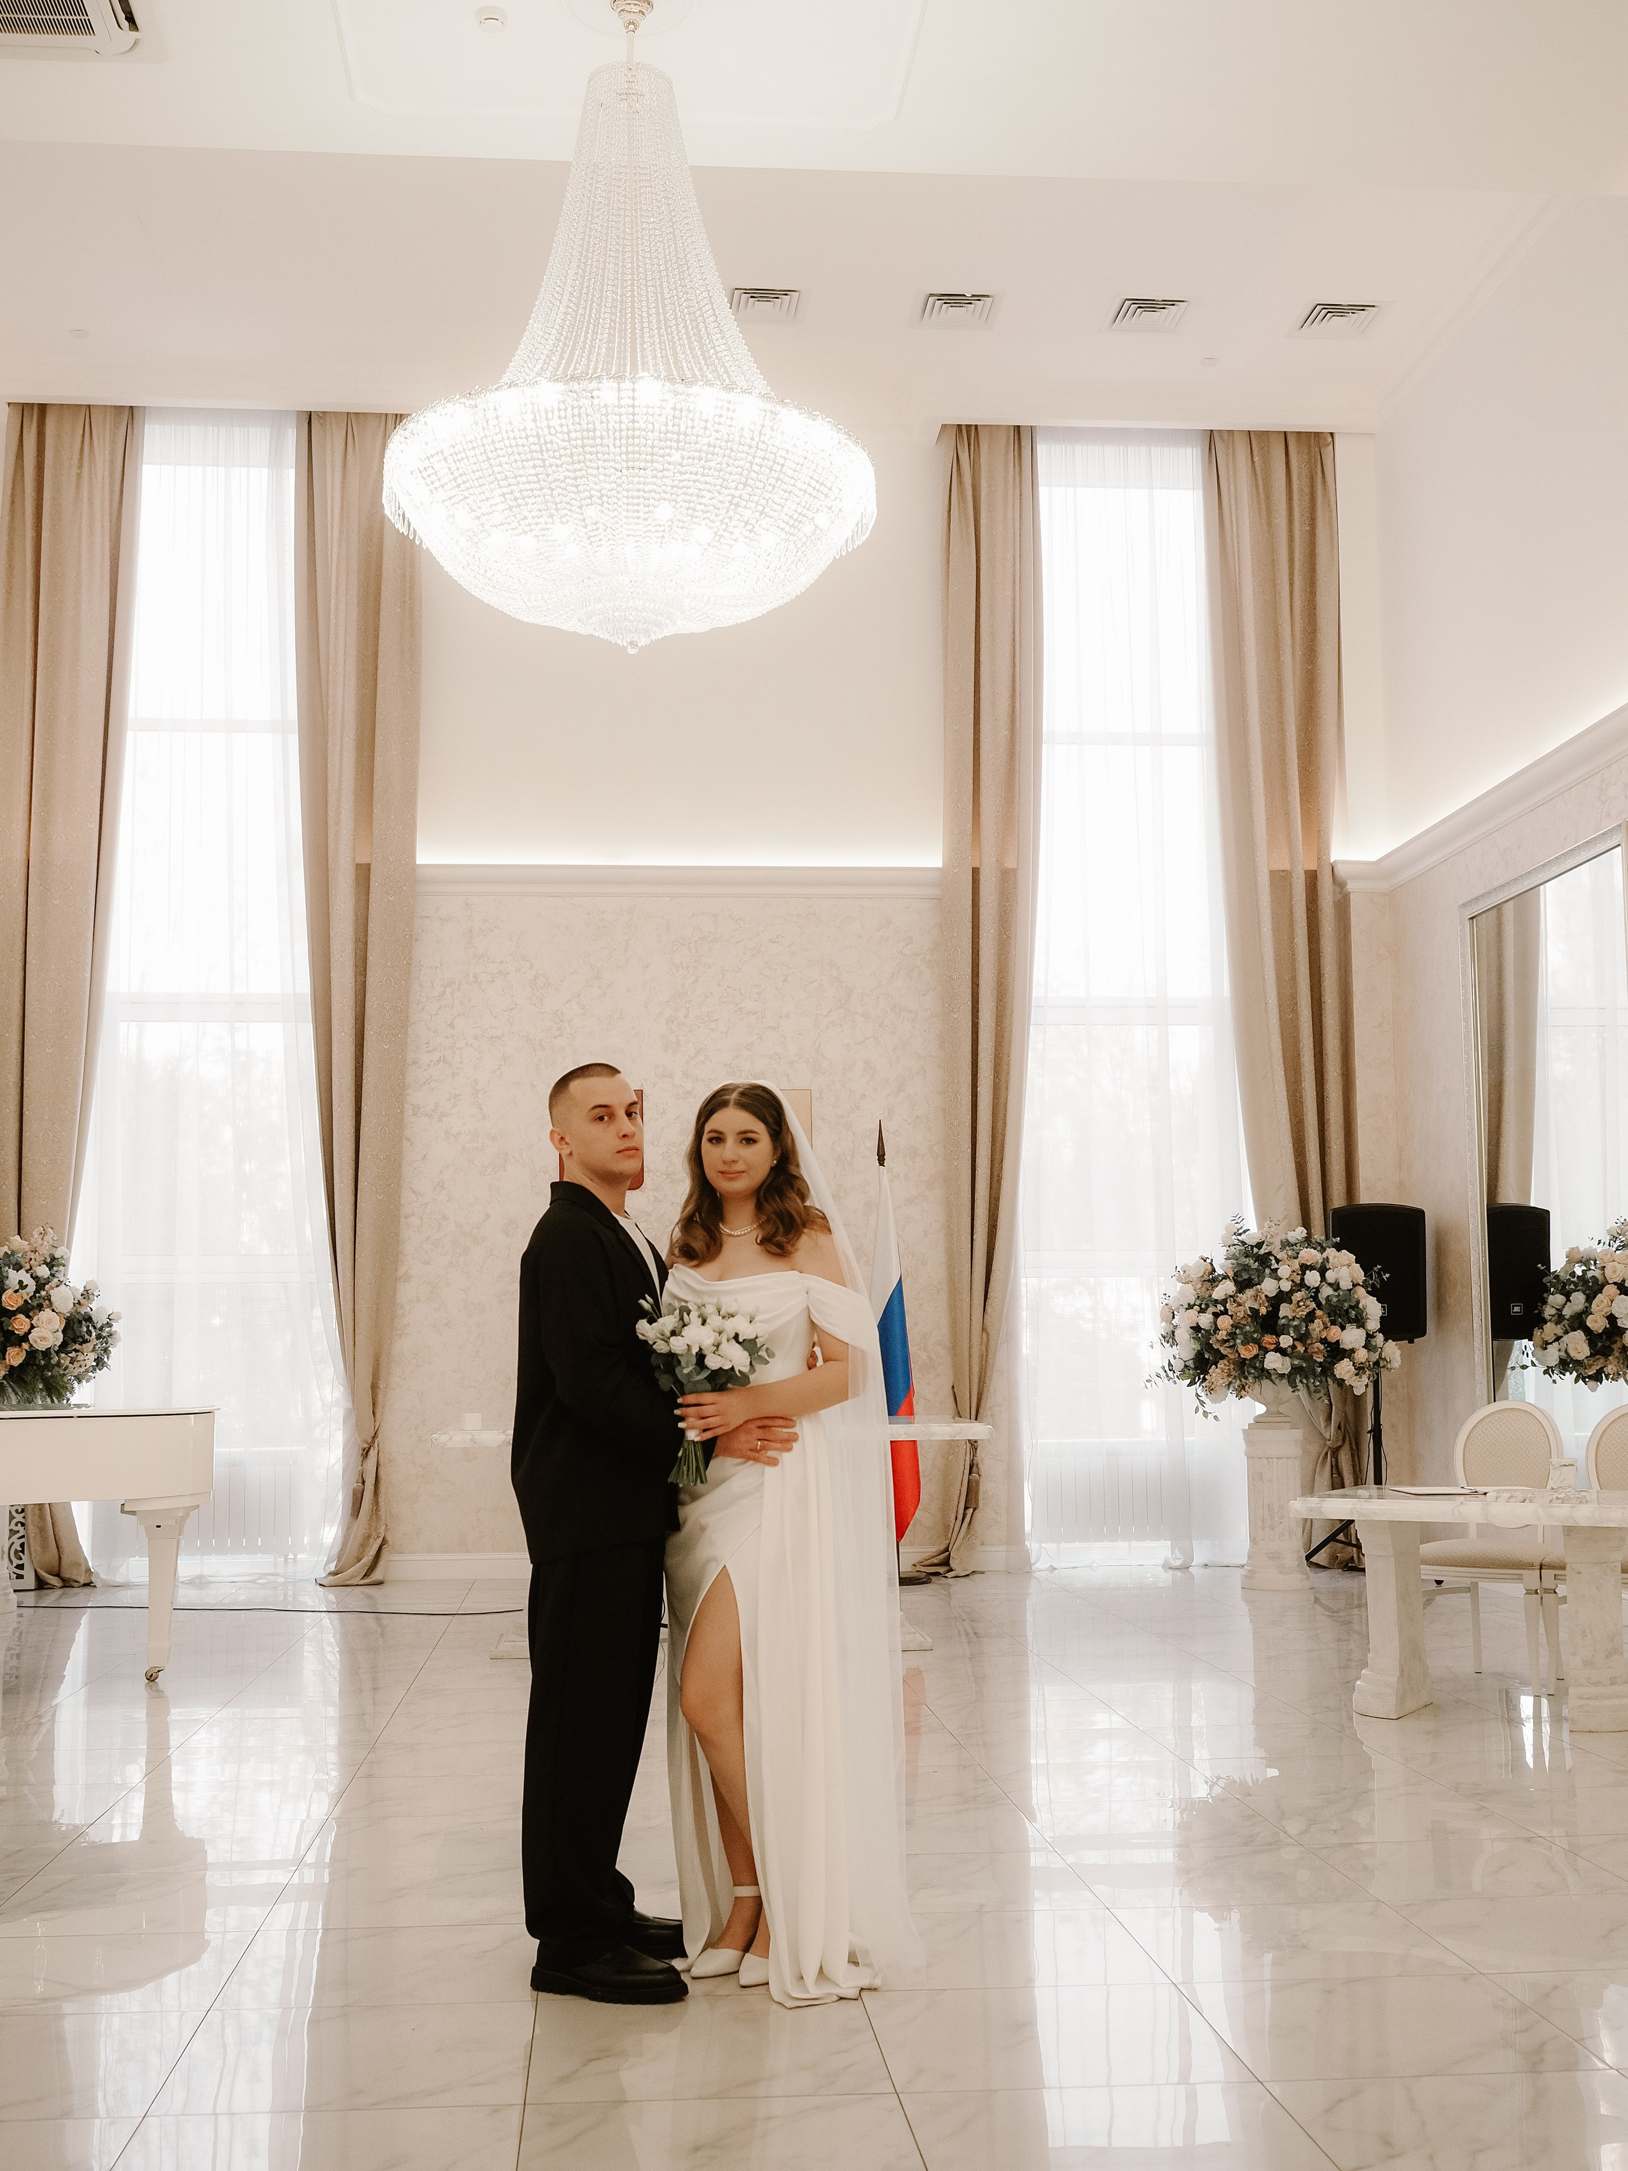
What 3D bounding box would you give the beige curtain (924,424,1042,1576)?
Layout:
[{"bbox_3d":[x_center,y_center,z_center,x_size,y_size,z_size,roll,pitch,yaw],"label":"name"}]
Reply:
[{"bbox_3d":[0.950,-0.554,13.191,0.740,6.430,0.260,0,-6,-5],"label":"beige curtain"}]

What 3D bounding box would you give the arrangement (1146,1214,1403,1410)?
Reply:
[{"bbox_3d":[2.361,1.202,12.351,1.260,1.010,1.120,-2,-7,11],"label":"arrangement"}]

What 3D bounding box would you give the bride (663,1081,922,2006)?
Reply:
[{"bbox_3d":[-0.053,0.873,4.736,0.460,1.680,0.480,-3,-7,19],"label":"bride"}]

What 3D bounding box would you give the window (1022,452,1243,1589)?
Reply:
[{"bbox_3d":[1.823,-0.572,13.669,1.380,6.560,0.220,0,-6,-5],"label":"window"}]

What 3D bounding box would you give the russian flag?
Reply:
[{"bbox_3d":[0.415,1.314,12.461,0.300,2.100,0.240,0,-6,-5],"label":"russian flag"}]

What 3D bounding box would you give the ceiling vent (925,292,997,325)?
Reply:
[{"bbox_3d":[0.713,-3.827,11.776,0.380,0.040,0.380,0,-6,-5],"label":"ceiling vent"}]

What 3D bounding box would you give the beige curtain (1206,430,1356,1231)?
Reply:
[{"bbox_3d":[2.644,-0.551,13.332,0.760,6.430,0.260,0,-6,-5],"label":"beige curtain"}]

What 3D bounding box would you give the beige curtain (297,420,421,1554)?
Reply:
[{"bbox_3d":[-2.498,-0.547,12.902,0.700,6.400,0.260,0,-6,-5],"label":"beige curtain"}]

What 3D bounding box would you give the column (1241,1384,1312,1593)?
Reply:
[{"bbox_3d":[2.366,2.047,12.255,0.360,1.030,0.360,-2,-7,11],"label":"column"}]

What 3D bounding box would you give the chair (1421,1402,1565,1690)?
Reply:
[{"bbox_3d":[2.455,1.657,8.621,0.480,0.985,0.540,-5,-8,35],"label":"chair"}]

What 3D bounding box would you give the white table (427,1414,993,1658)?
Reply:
[{"bbox_3d":[-0.436,1.861,9.927,2.220,0.900,1.150,0,-6,-5],"label":"white table"}]

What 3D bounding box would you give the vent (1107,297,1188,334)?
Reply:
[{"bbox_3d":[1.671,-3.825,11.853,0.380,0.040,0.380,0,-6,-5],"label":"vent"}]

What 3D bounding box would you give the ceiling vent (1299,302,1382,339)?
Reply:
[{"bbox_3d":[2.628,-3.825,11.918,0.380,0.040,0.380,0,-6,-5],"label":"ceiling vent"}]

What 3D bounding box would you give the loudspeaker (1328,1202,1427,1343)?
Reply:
[{"bbox_3d":[2.988,0.992,12.603,0.470,0.700,0.370,-2,-7,14],"label":"loudspeaker"}]

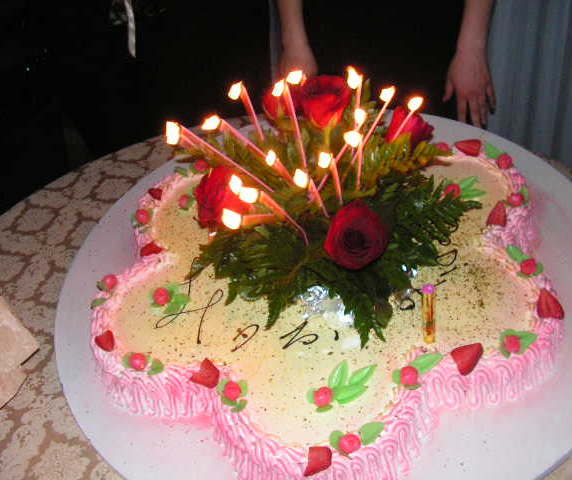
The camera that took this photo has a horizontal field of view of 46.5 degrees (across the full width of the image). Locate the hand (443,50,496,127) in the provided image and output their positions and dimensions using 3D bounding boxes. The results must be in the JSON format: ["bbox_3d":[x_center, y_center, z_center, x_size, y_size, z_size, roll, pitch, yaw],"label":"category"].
[{"bbox_3d":[0.349,-0.283,1.260,0.100,0.165,0.055,4,45,15],"label":"hand"}]

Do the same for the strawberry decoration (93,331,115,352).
[{"bbox_3d":[-0.220,0.123,0.807,0.022,0.013,0.025,-21,44,-12],"label":"strawberry decoration"}]

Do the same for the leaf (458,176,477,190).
[{"bbox_3d":[0.258,-0.080,0.938,0.033,0.006,0.013,-36,49,-26],"label":"leaf"}]

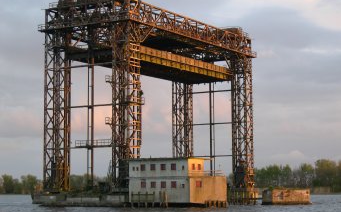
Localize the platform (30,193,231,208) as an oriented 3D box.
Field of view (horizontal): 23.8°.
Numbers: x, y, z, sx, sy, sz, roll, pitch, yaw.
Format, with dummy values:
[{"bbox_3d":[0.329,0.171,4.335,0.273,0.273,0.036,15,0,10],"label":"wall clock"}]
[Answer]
[{"bbox_3d":[-7.827,16.990,146.746,37.200,2.450,9.200,-4,-7,31],"label":"platform"}]

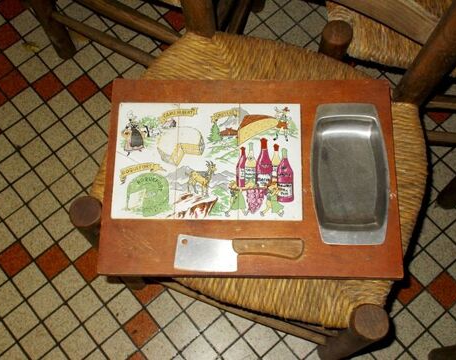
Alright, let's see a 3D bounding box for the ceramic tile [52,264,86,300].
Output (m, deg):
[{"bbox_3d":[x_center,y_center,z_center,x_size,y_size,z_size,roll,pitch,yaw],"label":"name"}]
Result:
[{"bbox_3d":[-0.316,0.204,1.214,0.051,0.008,0.051,-39,74,-11],"label":"ceramic tile"}]

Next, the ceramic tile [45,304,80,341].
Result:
[{"bbox_3d":[-0.360,0.310,1.325,0.057,0.008,0.057,-39,75,-11],"label":"ceramic tile"}]

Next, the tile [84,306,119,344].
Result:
[{"bbox_3d":[-0.273,0.315,1.322,0.057,0.008,0.057,-39,75,-11],"label":"tile"}]

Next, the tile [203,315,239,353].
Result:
[{"bbox_3d":[-0.012,0.284,1.121,0.049,0.009,0.049,-39,75,-11],"label":"tile"}]

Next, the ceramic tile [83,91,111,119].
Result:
[{"bbox_3d":[-0.279,-0.158,1.304,0.049,0.008,0.049,-39,75,-11],"label":"ceramic tile"}]

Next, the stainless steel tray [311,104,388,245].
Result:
[{"bbox_3d":[0.165,-0.008,0.830,0.106,0.025,0.202,1,71,2],"label":"stainless steel tray"}]

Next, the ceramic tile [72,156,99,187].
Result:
[{"bbox_3d":[-0.331,-0.017,1.437,0.057,0.008,0.057,-39,75,-11],"label":"ceramic tile"}]

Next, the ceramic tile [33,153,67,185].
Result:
[{"bbox_3d":[-0.418,-0.023,1.441,0.057,0.008,0.057,-39,75,-11],"label":"ceramic tile"}]

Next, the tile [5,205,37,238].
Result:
[{"bbox_3d":[-0.423,0.087,1.257,0.051,0.008,0.051,-39,74,-11],"label":"tile"}]

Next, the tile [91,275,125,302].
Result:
[{"bbox_3d":[-0.227,0.200,1.153,0.049,0.009,0.049,-39,75,-11],"label":"tile"}]

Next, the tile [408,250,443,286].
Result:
[{"bbox_3d":[0.377,0.172,1.175,0.049,0.008,0.049,-39,75,-11],"label":"tile"}]

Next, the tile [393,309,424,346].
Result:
[{"bbox_3d":[0.379,0.317,1.306,0.057,0.008,0.057,-39,75,-11],"label":"tile"}]

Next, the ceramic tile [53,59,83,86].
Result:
[{"bbox_3d":[-0.348,-0.234,1.331,0.049,0.008,0.049,-39,75,-11],"label":"ceramic tile"}]

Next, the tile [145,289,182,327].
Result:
[{"bbox_3d":[-0.139,0.281,1.330,0.057,0.008,0.057,-39,75,-11],"label":"tile"}]

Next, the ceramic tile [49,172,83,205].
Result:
[{"bbox_3d":[-0.340,0.019,1.279,0.051,0.008,0.051,-39,74,-11],"label":"ceramic tile"}]

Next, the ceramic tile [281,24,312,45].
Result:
[{"bbox_3d":[0.147,-0.302,1.317,0.049,0.009,0.049,-39,75,-11],"label":"ceramic tile"}]

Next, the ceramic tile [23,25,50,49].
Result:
[{"bbox_3d":[-0.430,-0.319,1.398,0.051,0.008,0.051,-39,74,-11],"label":"ceramic tile"}]

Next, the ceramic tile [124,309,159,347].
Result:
[{"bbox_3d":[-0.167,0.288,1.181,0.051,0.008,0.051,-39,74,-11],"label":"ceramic tile"}]

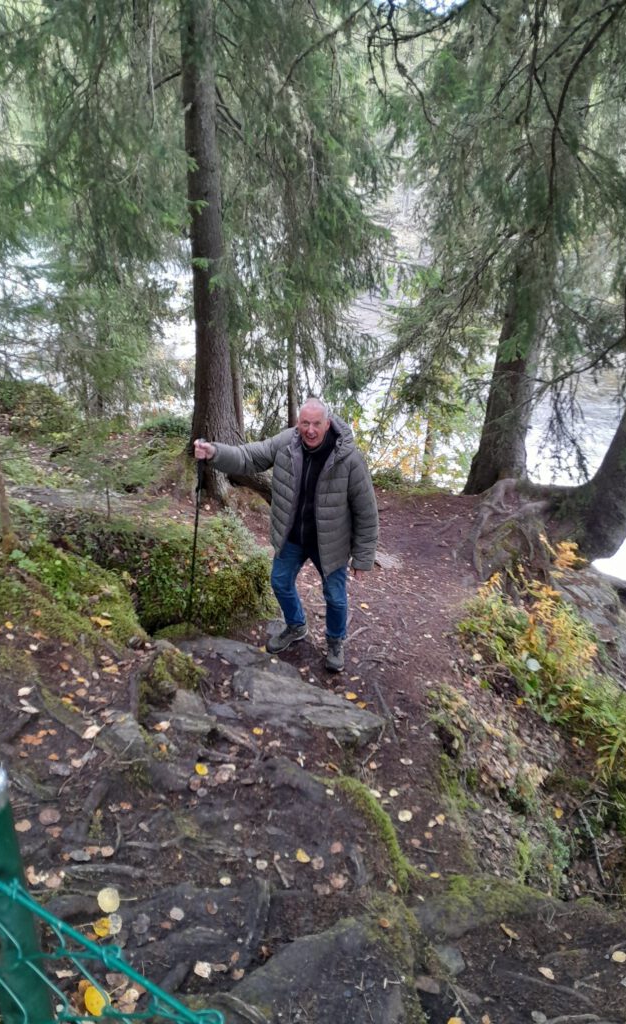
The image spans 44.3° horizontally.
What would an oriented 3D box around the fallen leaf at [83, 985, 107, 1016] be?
[{"bbox_3d":[-0.517,1.162,1.830,0.056,0.012,0.075,0,37,0],"label":"fallen leaf"}]

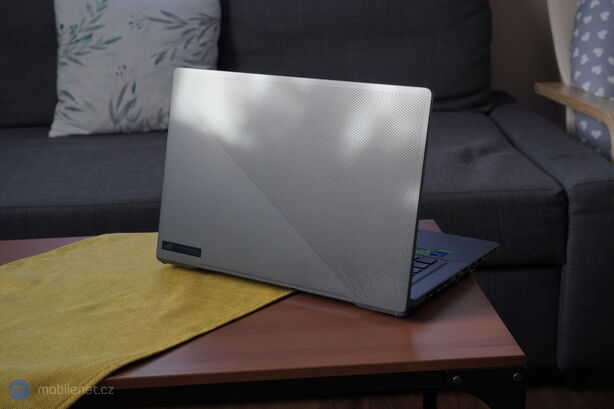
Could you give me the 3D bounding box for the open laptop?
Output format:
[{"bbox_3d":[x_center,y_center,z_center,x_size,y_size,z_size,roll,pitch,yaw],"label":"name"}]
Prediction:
[{"bbox_3d":[0.025,-0.048,1.091,0.355,0.236,0.247,9,19,33],"label":"open laptop"}]

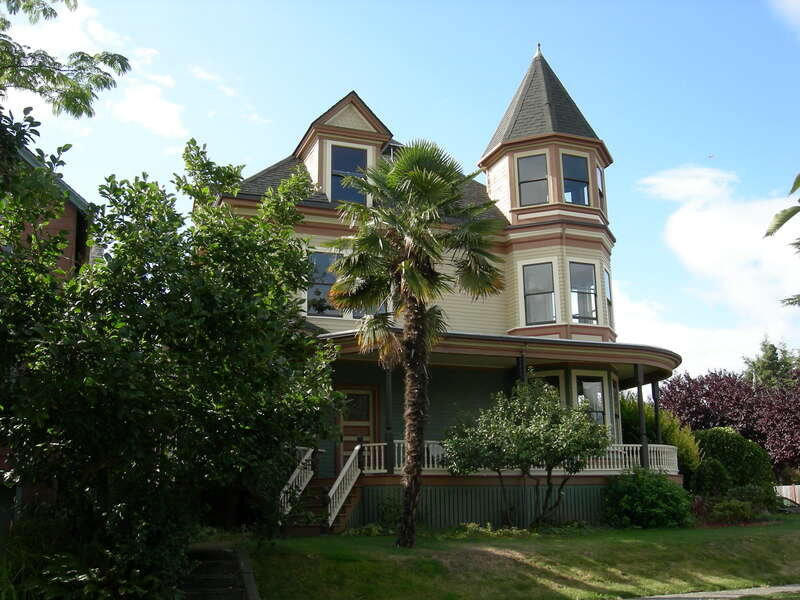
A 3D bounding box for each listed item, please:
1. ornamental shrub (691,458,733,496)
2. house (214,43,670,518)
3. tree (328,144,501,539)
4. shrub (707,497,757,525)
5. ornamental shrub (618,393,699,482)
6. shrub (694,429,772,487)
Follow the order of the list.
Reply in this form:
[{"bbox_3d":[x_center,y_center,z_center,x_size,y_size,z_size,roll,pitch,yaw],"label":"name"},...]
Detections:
[{"bbox_3d":[8.901,5.323,23.711,1.200,1.580,1.140,-5,-13,20],"label":"ornamental shrub"},{"bbox_3d":[0.153,-0.441,26.147,13.100,14.070,14.300,4,-13,-22],"label":"house"},{"bbox_3d":[0.335,0.616,15.516,3.360,7.620,3.290,-1,-12,1],"label":"tree"},{"bbox_3d":[7.984,5.056,19.984,1.150,0.560,1.090,-5,-13,21],"label":"shrub"},{"bbox_3d":[8.318,4.866,26.570,2.630,3.690,2.500,-4,-13,17],"label":"ornamental shrub"},{"bbox_3d":[10.673,5.355,26.465,2.550,2.640,2.420,-5,-13,21],"label":"shrub"}]

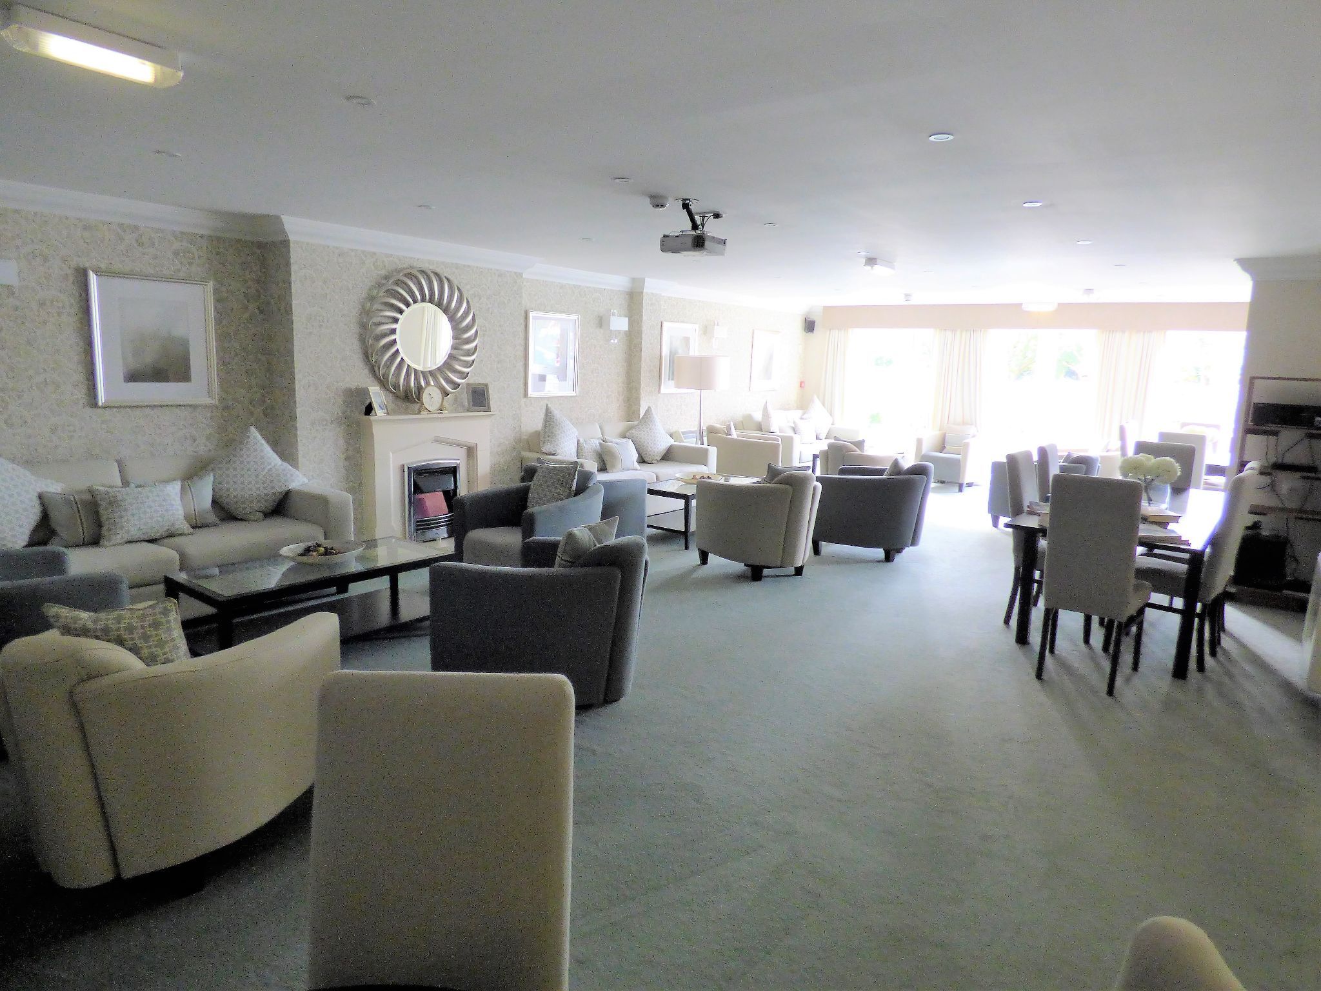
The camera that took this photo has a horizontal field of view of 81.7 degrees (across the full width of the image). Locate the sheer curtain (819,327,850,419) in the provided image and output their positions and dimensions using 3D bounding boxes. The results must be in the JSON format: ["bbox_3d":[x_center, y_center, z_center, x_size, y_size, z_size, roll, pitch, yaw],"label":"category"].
[{"bbox_3d":[2.734,-1.575,12.103,0.425,2.173,0.138,11,13,38],"label":"sheer curtain"}]

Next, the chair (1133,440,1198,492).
[{"bbox_3d":[3.984,0.114,6.177,0.434,1.067,0.573,11,13,38],"label":"chair"}]

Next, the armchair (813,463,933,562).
[{"bbox_3d":[1.808,0.103,6.628,0.820,0.810,0.780,8,11,32],"label":"armchair"}]

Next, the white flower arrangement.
[{"bbox_3d":[3.323,-0.101,5.177,0.400,0.370,0.320,10,12,37],"label":"white flower arrangement"}]

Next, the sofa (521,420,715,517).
[{"bbox_3d":[-0.396,-0.269,7.879,0.889,0.869,2.034,11,13,38],"label":"sofa"}]

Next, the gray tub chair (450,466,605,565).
[{"bbox_3d":[-0.854,0.268,5.016,0.721,0.790,0.780,7,11,24],"label":"gray tub chair"}]

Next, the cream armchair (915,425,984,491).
[{"bbox_3d":[3.952,-0.543,10.465,0.691,0.839,0.760,10,12,35],"label":"cream armchair"}]

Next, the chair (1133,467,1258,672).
[{"bbox_3d":[2.949,0.389,4.390,0.593,1.076,0.444,10,13,37],"label":"chair"}]

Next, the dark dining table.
[{"bbox_3d":[3.239,0.431,5.253,0.918,0.711,2.568,10,13,37],"label":"dark dining table"}]

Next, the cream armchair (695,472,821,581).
[{"bbox_3d":[0.751,0.200,5.752,0.731,0.790,0.751,-4,12,-32],"label":"cream armchair"}]

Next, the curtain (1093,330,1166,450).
[{"bbox_3d":[5.633,-0.922,9.380,0.740,2.150,0.180,10,12,37],"label":"curtain"}]

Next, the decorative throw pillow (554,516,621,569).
[{"bbox_3d":[-0.334,0.310,3.323,0.150,0.400,0.420,24,19,25],"label":"decorative throw pillow"}]

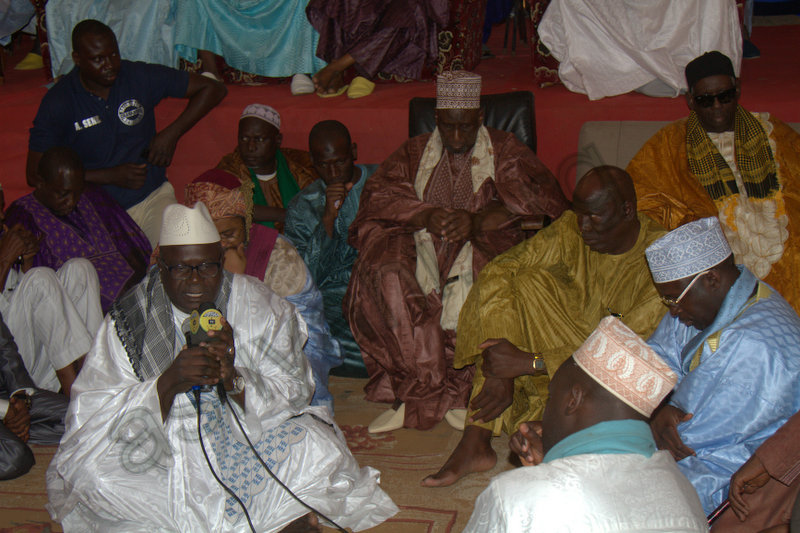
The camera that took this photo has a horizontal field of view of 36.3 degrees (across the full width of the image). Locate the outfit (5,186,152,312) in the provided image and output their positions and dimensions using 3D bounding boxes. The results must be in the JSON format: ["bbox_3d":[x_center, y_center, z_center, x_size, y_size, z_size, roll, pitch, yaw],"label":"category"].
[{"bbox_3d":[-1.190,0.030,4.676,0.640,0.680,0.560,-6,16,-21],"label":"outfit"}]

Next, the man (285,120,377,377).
[{"bbox_3d":[-0.270,-0.073,4.795,0.540,0.940,0.640,4,15,14],"label":"man"}]

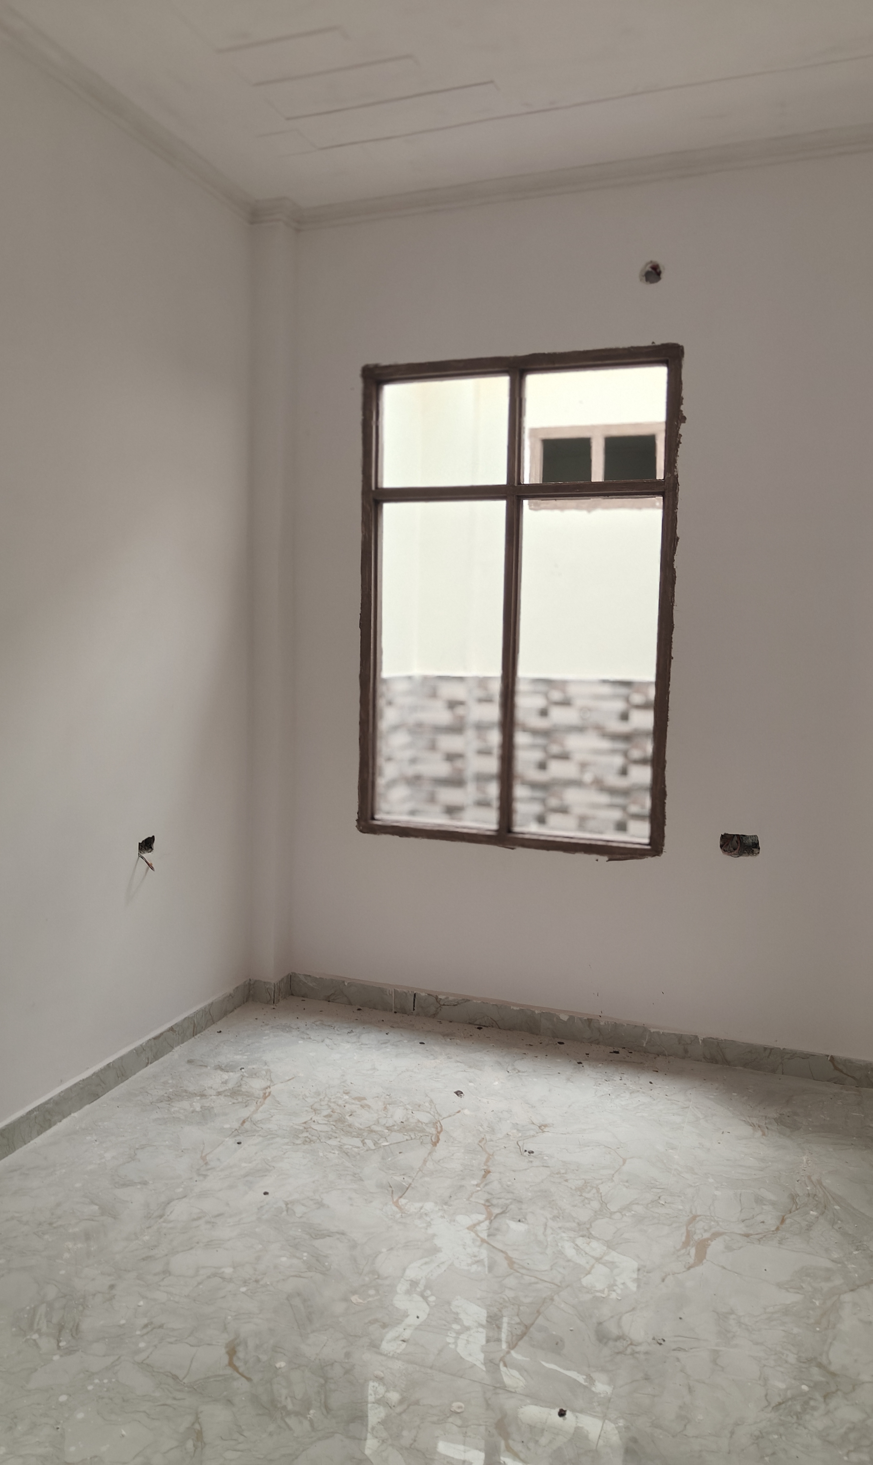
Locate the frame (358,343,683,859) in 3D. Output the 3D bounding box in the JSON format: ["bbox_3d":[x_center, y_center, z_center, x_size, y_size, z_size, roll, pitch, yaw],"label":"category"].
[{"bbox_3d":[0.278,-0.481,3.820,1.198,1.788,0.080,3,6,20],"label":"frame"}]

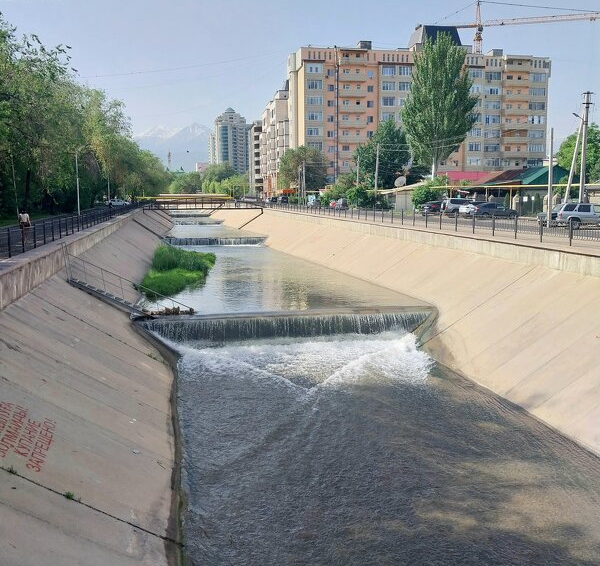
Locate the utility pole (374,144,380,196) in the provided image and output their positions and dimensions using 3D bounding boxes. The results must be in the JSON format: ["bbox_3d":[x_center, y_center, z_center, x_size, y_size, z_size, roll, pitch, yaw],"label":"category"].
[{"bbox_3d":[10.023,-13.513,77.932,0.320,8.700,0.320,-2,8,-12],"label":"utility pole"}]

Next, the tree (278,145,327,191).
[{"bbox_3d":[0.390,-17.626,100.572,8.000,10.300,8.000,-1,7,0],"label":"tree"}]

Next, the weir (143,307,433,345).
[{"bbox_3d":[-0.657,2.371,30.150,14.600,1.600,1.900,-1,7,-4],"label":"weir"}]

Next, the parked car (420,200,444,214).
[{"bbox_3d":[14.974,-7.924,63.741,4.600,1.540,1.850,-6,9,-35],"label":"parked car"}]

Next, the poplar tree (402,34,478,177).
[{"bbox_3d":[18.233,-20.923,79.010,9.800,22.600,9.800,-1,7,0],"label":"poplar tree"}]

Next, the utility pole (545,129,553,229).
[{"bbox_3d":[17.173,-7.150,41.058,0.270,6.720,0.270,-2,8,-12],"label":"utility pole"}]

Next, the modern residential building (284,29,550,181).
[{"bbox_3d":[25.607,-35.260,132.470,56.000,36.600,15.500,-3,8,-16],"label":"modern residential building"}]

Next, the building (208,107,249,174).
[{"bbox_3d":[-59.789,-110.236,509.963,29.000,70.000,28.000,-2,8,-12],"label":"building"}]

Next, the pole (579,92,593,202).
[{"bbox_3d":[20.433,-8.807,42.969,0.650,9.500,0.400,-2,8,-12],"label":"pole"}]

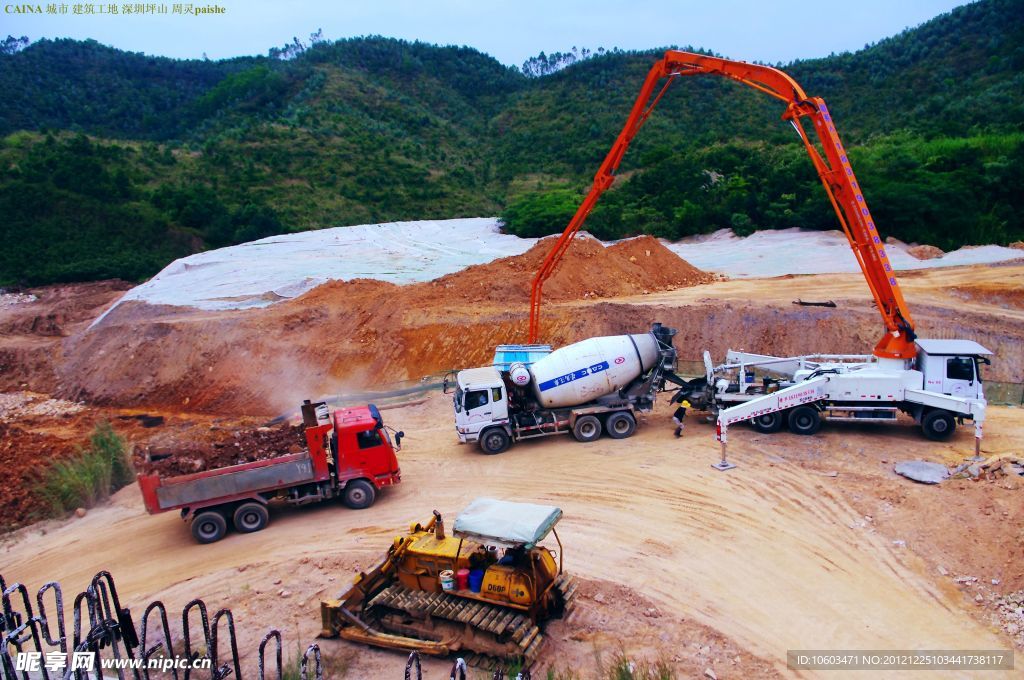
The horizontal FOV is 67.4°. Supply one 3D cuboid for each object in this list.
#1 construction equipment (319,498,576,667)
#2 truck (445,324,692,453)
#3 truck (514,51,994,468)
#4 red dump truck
[{"bbox_3d":[-1.380,5.050,17.216,5.100,2.780,3.550,3,13,23],"label":"construction equipment"},{"bbox_3d":[2.364,1.864,31.151,9.500,4.150,2.500,-7,12,-4],"label":"truck"},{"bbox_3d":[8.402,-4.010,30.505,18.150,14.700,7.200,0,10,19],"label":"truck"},{"bbox_3d":[-8.285,4.457,27.023,8.250,3.500,2.500,-10,12,-16],"label":"red dump truck"}]

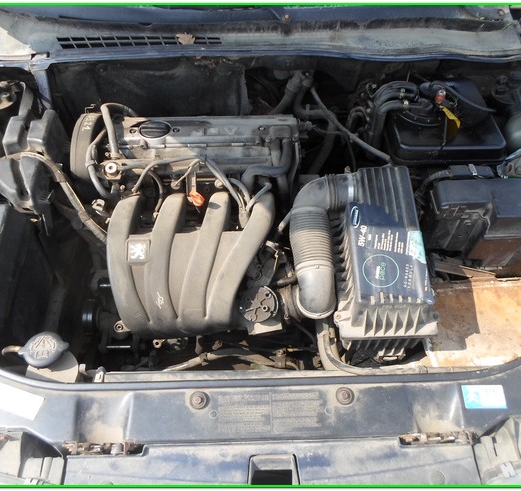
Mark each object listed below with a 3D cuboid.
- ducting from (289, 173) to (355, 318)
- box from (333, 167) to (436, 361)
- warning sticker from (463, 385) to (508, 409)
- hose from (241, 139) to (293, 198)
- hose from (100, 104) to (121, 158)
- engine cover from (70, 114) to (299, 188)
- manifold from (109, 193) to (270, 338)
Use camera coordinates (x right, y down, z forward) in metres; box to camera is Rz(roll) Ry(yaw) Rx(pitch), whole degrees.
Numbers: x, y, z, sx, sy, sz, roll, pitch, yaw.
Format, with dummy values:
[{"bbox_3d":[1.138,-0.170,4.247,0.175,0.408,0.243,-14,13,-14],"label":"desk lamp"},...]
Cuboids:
[{"bbox_3d":[0.115,-0.003,0.908,0.120,0.135,0.270,0,57,0],"label":"ducting"},{"bbox_3d":[0.222,0.022,0.921,0.172,0.190,0.330,3,57,2],"label":"box"},{"bbox_3d":[0.357,0.240,0.750,0.072,0.002,0.036,0,57,0],"label":"warning sticker"},{"bbox_3d":[0.015,-0.161,0.963,0.105,0.080,0.120,0,57,0],"label":"hose"},{"bbox_3d":[-0.310,-0.231,0.973,0.040,0.065,0.095,0,57,0],"label":"hose"},{"bbox_3d":[-0.157,-0.206,1.022,0.455,0.125,0.180,0,49,0],"label":"engine cover"},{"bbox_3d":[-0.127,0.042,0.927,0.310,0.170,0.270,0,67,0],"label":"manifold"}]

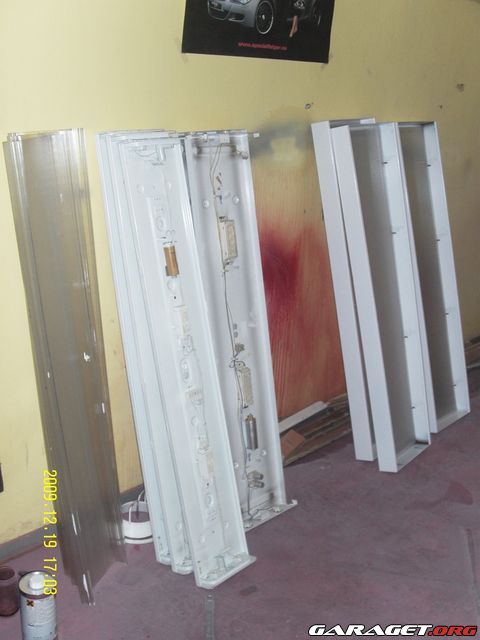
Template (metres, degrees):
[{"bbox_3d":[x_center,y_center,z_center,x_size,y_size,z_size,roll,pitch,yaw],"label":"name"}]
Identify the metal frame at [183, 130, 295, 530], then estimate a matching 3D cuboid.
[{"bbox_3d":[0.002,0.041,2.517,0.244,1.262,0.094,-14,12,-42],"label":"metal frame"}]

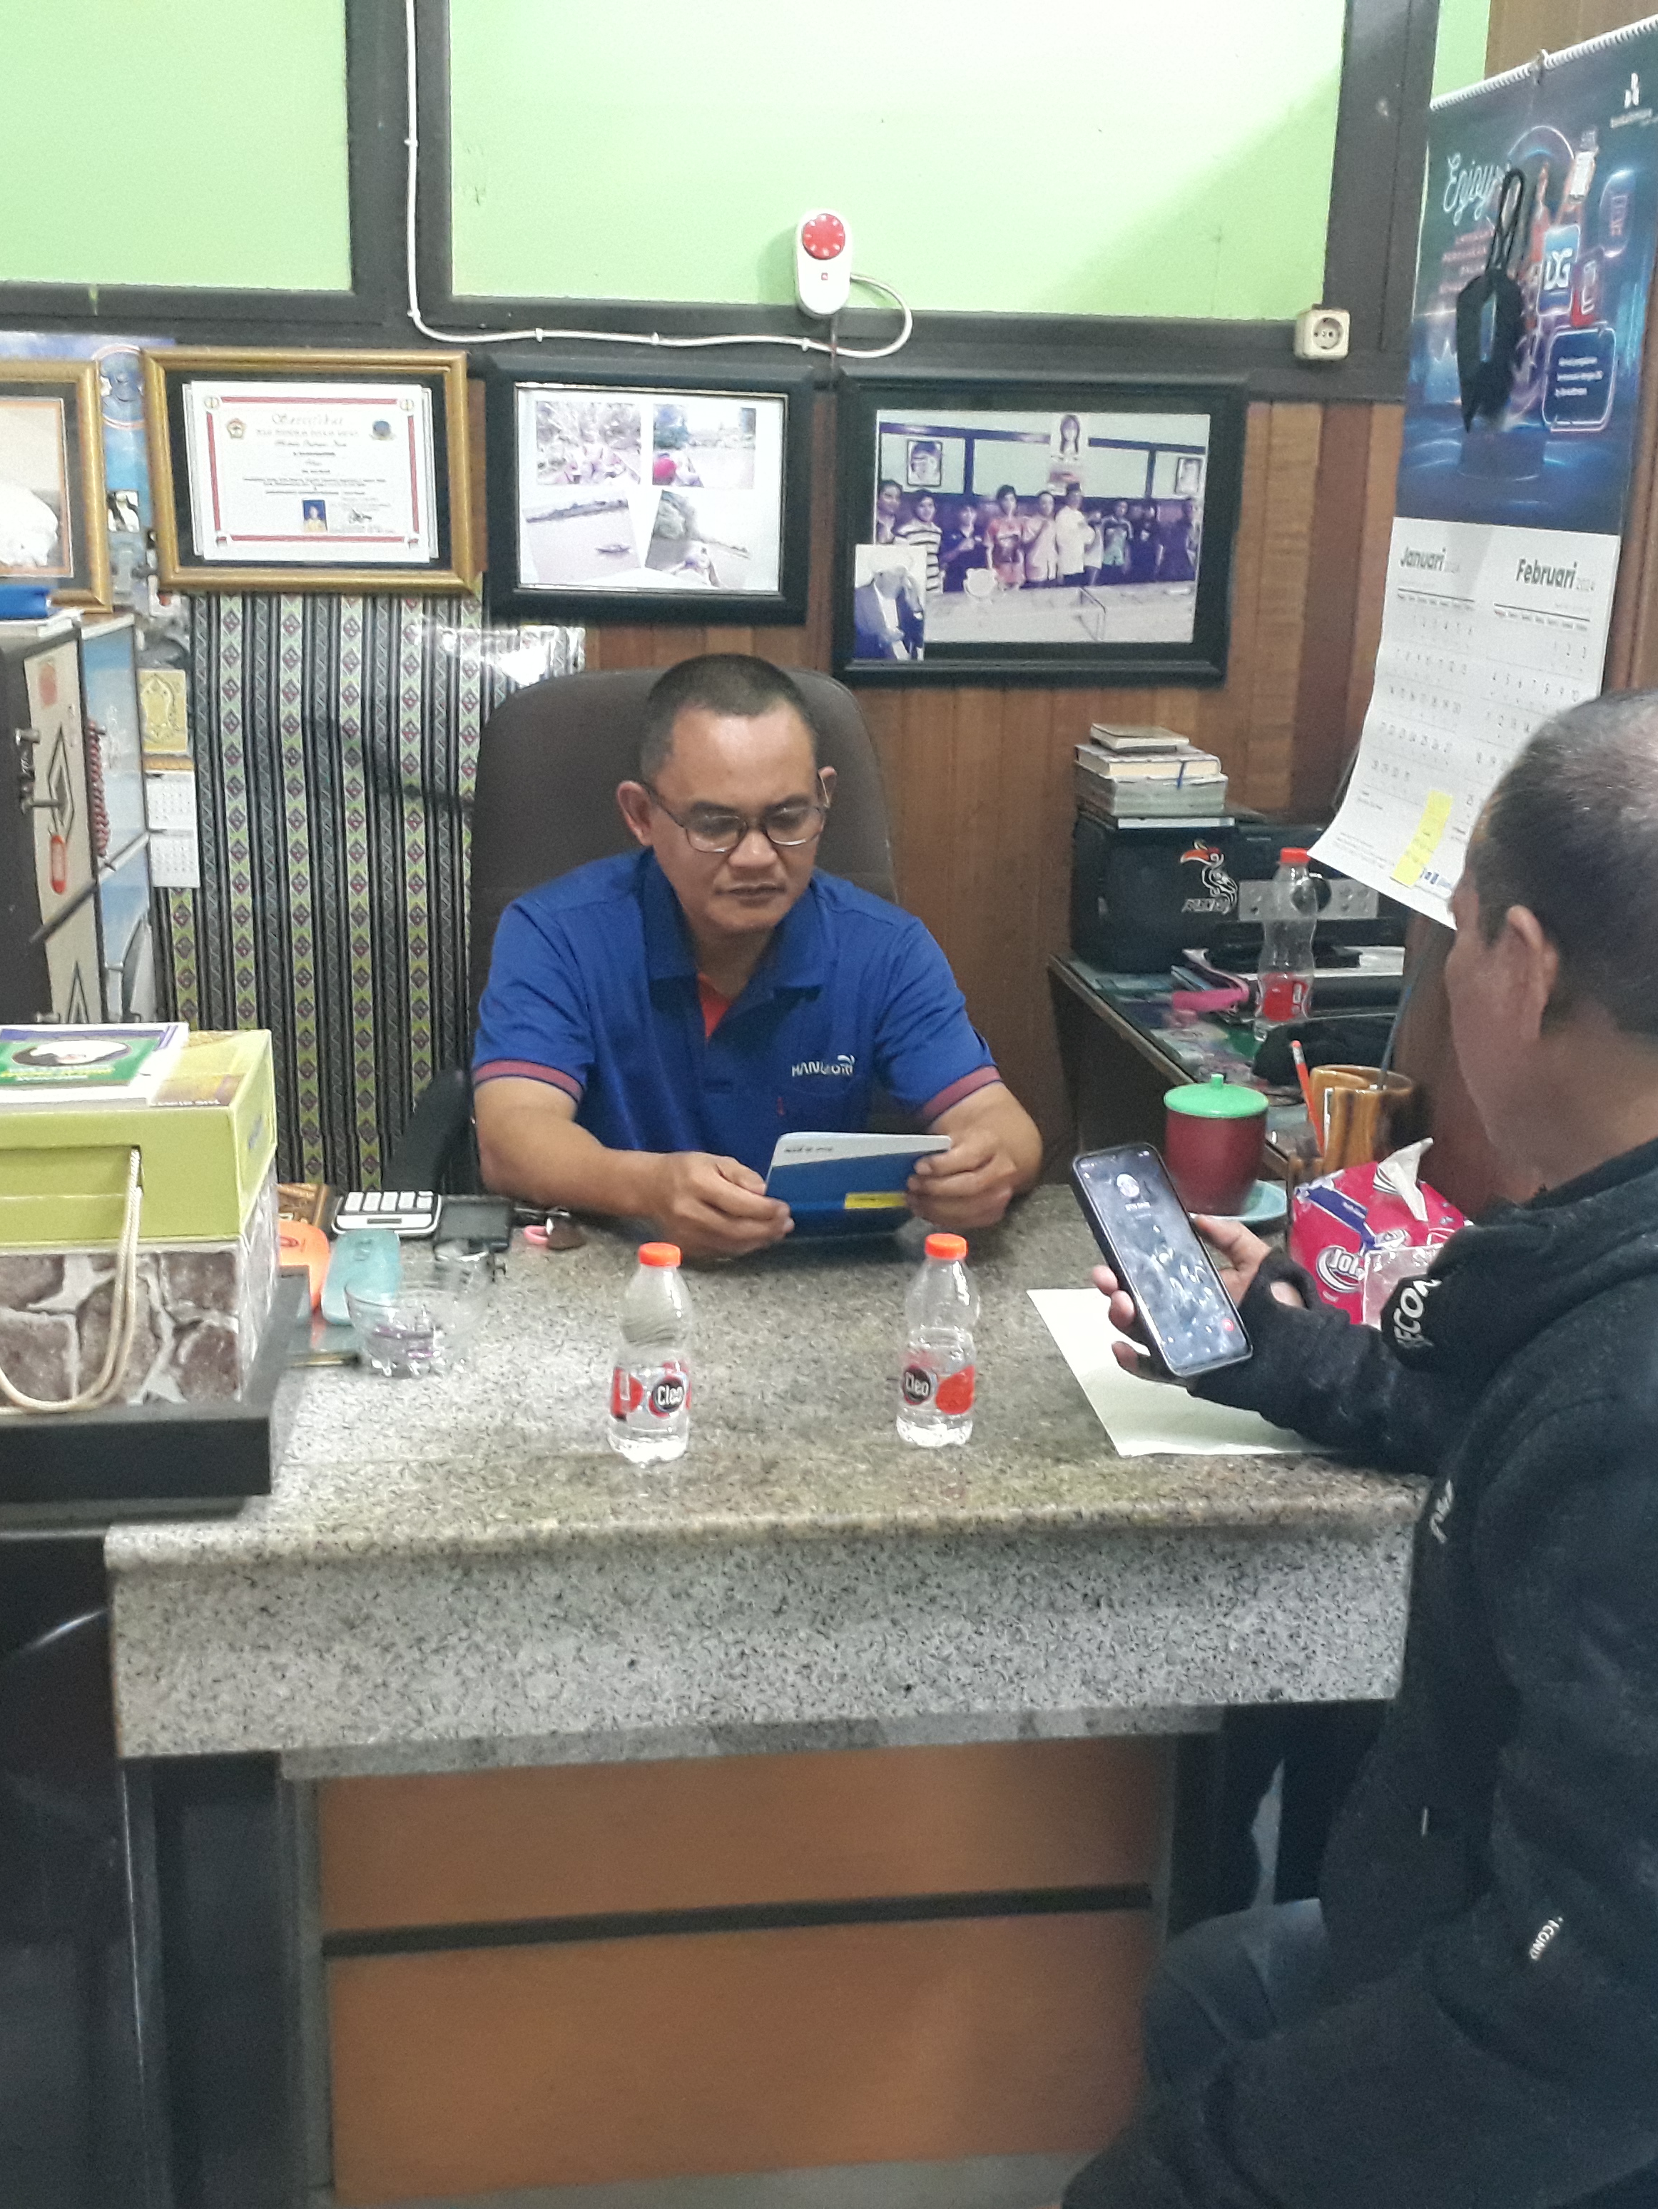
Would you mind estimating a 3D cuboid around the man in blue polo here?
[{"bbox_3d":[-0.074,0.190,2.285,0.545,1.257,0.660,0,15,-6],"label":"man in blue polo"}]

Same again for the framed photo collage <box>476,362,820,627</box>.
[{"bbox_3d":[-0.230,-0.787,2.974,0.420,0.325,0.025,-1,21,-8],"label":"framed photo collage"}]

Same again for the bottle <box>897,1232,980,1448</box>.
[{"bbox_3d":[0.077,0.161,1.590,0.054,0.141,0.054,-1,15,-8],"label":"bottle"}]

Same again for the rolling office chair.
[{"bbox_3d":[-0.169,0.117,2.604,0.660,1.190,0.670,-1,15,-8],"label":"rolling office chair"}]

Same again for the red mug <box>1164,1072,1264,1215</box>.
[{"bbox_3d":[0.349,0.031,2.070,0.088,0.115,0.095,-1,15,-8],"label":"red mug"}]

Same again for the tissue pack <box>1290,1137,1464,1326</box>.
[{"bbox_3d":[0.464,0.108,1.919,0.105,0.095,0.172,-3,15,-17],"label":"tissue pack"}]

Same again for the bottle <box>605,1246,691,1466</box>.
[{"bbox_3d":[-0.117,0.161,1.514,0.054,0.140,0.054,-1,15,-8],"label":"bottle"}]

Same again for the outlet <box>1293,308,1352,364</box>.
[{"bbox_3d":[0.663,-1.030,3.078,0.063,0.064,0.045,-1,15,-8],"label":"outlet"}]

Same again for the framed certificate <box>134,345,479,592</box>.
[{"bbox_3d":[-0.653,-0.799,2.913,0.402,0.300,0.025,-1,20,-7],"label":"framed certificate"}]

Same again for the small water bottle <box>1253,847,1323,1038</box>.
[{"bbox_3d":[0.530,-0.182,2.650,0.063,0.215,0.063,-1,15,-8],"label":"small water bottle"}]

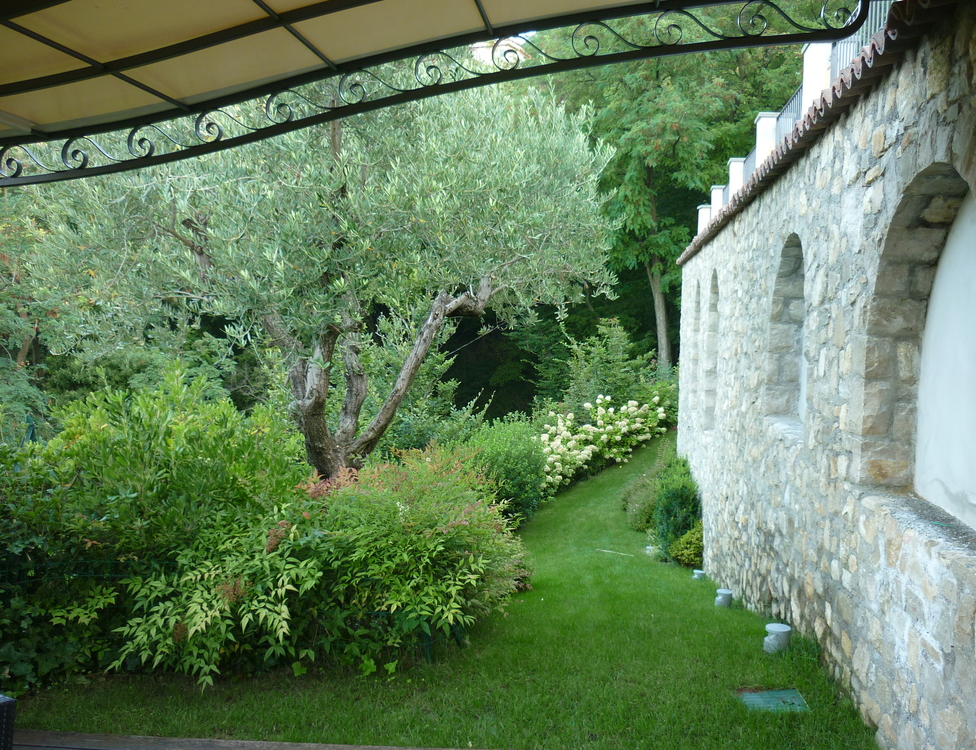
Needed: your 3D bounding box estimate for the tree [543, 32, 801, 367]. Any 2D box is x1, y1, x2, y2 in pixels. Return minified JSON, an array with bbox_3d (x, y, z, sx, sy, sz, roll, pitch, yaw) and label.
[{"bbox_3d":[4.734,-4.970,25.000,6.300,10.000,5.600,0,3,0],"label":"tree"}]

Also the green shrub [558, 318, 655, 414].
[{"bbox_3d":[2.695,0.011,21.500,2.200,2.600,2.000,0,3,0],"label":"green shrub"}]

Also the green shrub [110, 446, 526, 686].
[{"bbox_3d":[-1.019,1.129,5.800,2.250,1.200,1.400,-1,4,-25],"label":"green shrub"}]

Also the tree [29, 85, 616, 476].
[{"bbox_3d":[-1.329,-0.618,7.700,4.300,3.800,3.700,0,3,-9],"label":"tree"}]

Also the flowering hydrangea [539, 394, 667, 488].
[{"bbox_3d":[2.322,1.305,19.000,2.500,1.600,1.500,-1,4,-30],"label":"flowering hydrangea"}]

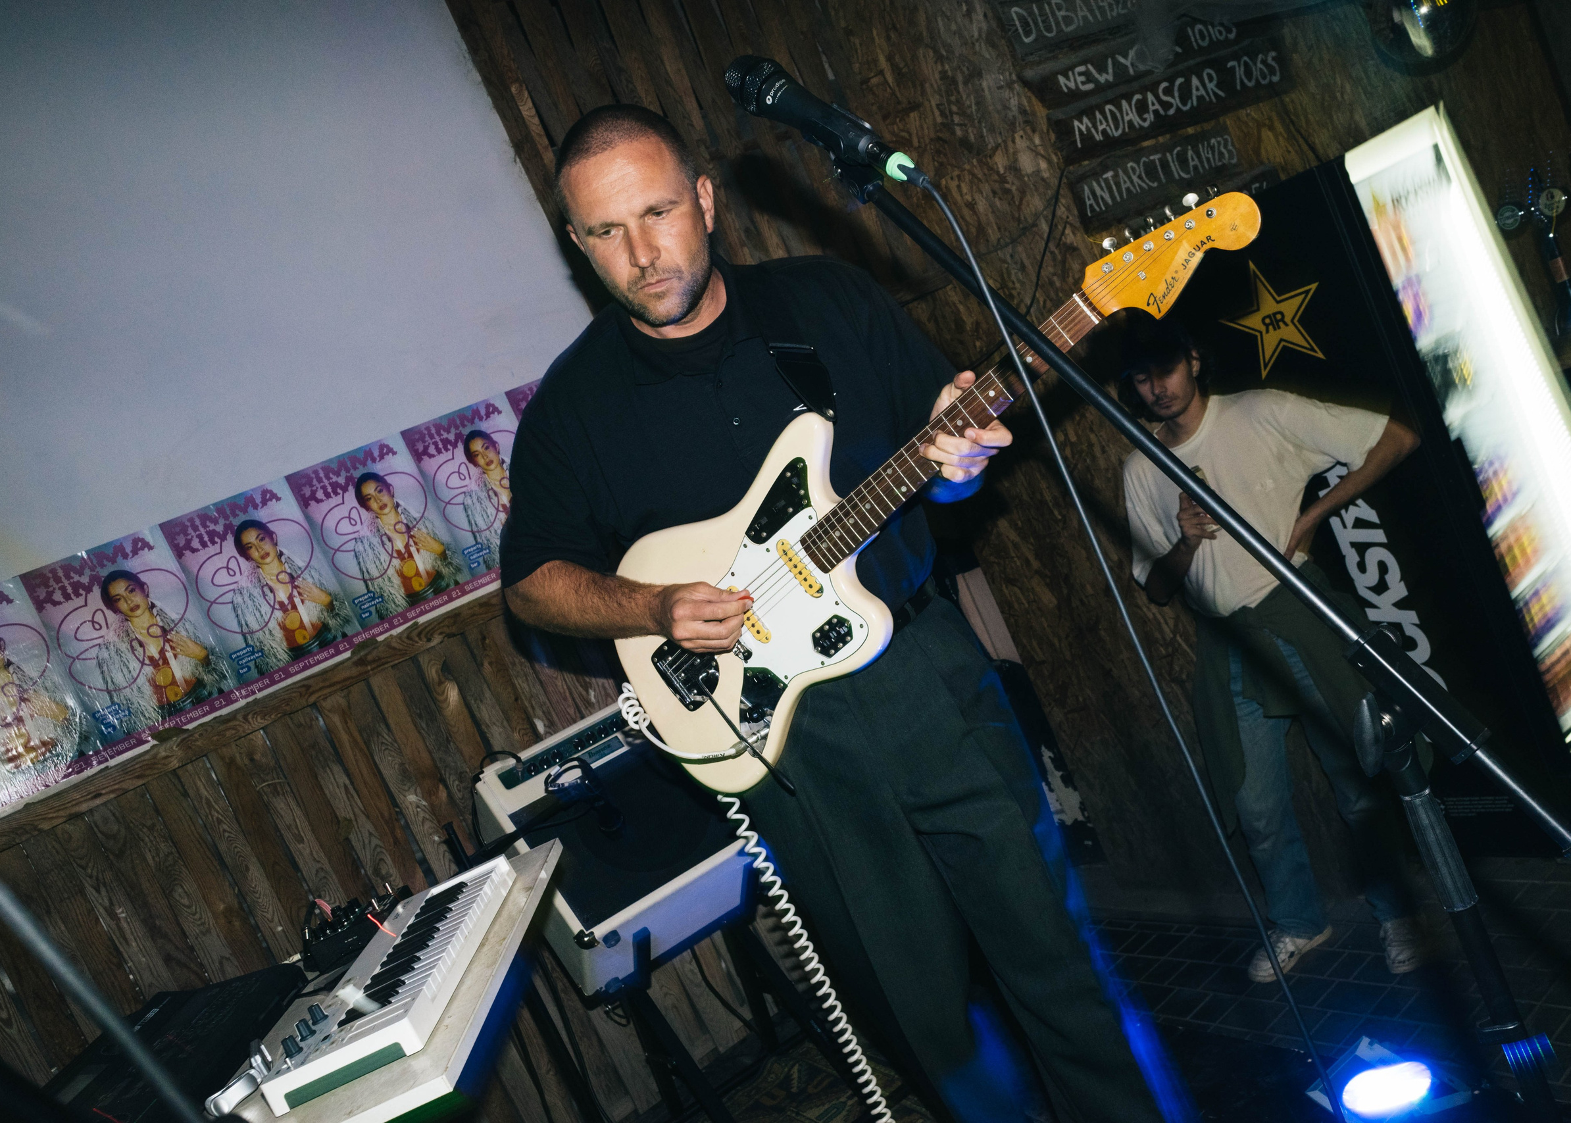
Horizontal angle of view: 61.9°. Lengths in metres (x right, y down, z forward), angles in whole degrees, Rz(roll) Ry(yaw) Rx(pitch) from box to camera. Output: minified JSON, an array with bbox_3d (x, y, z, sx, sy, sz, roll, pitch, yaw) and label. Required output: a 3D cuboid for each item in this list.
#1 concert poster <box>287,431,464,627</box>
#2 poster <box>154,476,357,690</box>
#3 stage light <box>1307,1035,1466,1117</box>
[{"bbox_3d":[-0.952,-0.064,3.099,0.295,0.407,0.008,-27,6,-32],"label":"concert poster"},{"bbox_3d":[-1.171,0.050,2.947,0.295,0.407,0.008,-27,6,-32],"label":"poster"},{"bbox_3d":[1.002,0.901,2.151,0.153,0.075,0.224,-37,16,-13],"label":"stage light"}]

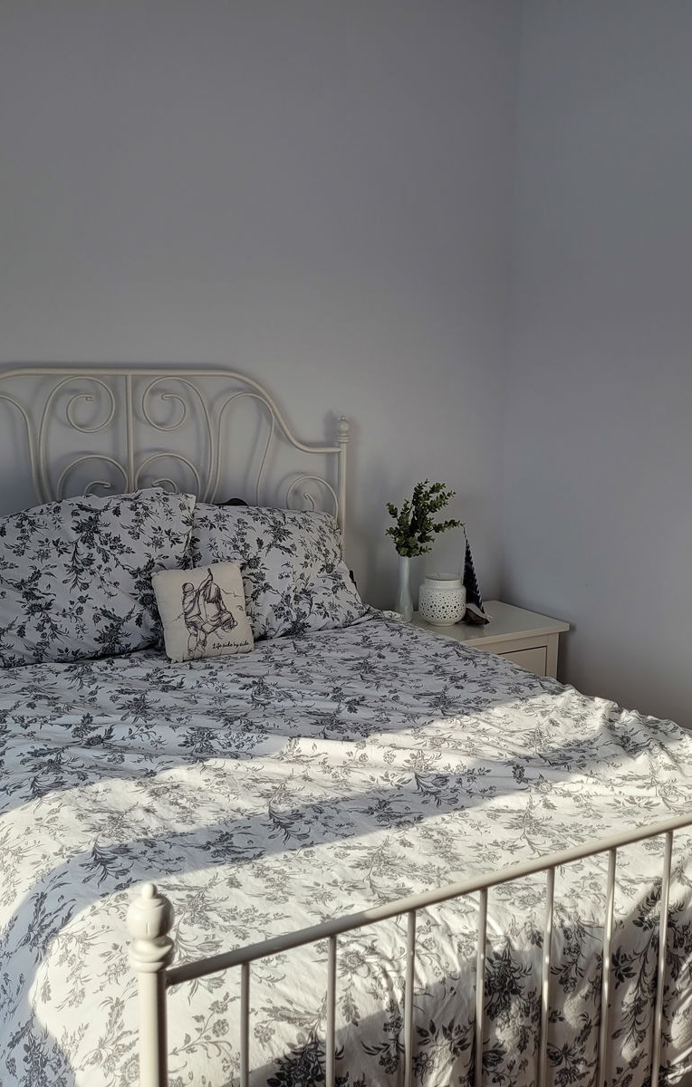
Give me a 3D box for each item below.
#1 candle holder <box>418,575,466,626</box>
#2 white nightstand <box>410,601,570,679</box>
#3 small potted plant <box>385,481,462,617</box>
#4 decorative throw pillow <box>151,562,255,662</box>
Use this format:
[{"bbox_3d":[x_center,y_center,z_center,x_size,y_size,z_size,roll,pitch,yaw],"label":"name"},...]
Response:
[{"bbox_3d":[0.307,0.184,3.487,0.150,0.142,0.150,1,10,0],"label":"candle holder"},{"bbox_3d":[0.385,0.581,3.558,0.547,0.663,0.376,-5,11,-31],"label":"white nightstand"},{"bbox_3d":[0.244,0.039,3.446,0.215,0.440,0.195,-5,11,-31],"label":"small potted plant"},{"bbox_3d":[-0.356,0.168,2.766,0.243,0.240,0.085,-7,-12,-30],"label":"decorative throw pillow"}]

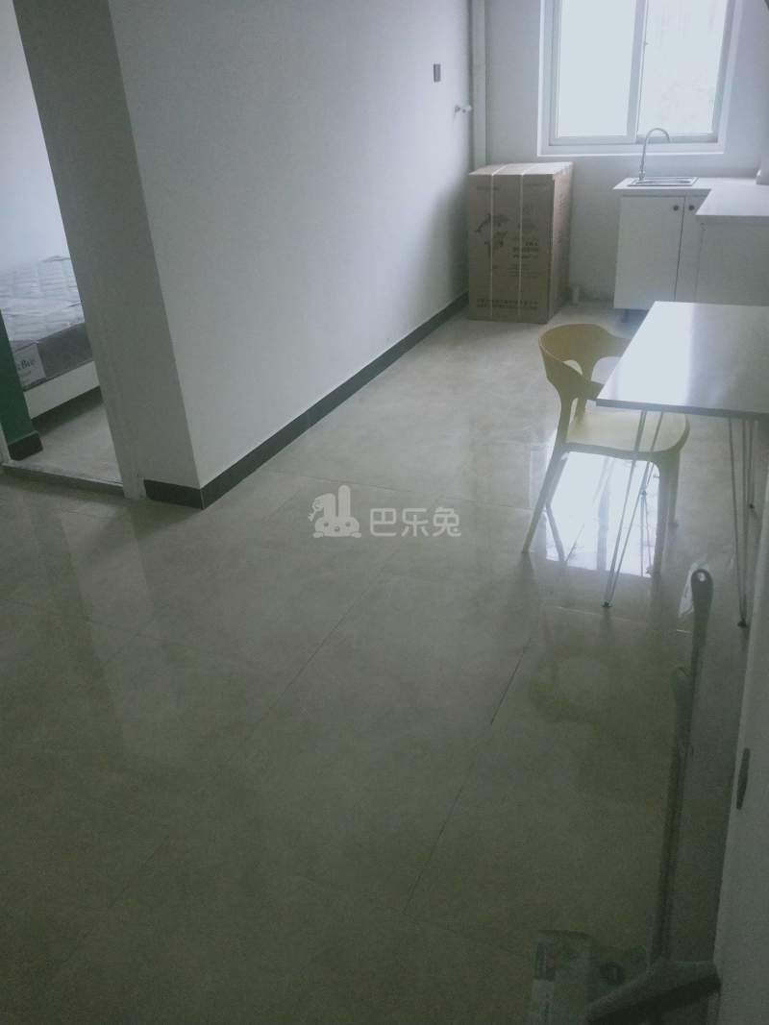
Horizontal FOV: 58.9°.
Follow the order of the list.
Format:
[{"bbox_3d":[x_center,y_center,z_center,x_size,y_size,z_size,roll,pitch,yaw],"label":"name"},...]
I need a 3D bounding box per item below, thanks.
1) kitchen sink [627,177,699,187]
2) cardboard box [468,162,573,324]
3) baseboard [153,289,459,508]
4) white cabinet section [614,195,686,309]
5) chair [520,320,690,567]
[{"bbox_3d":[2.006,-2.289,4.922,0.425,0.185,0.521,10,32,23],"label":"kitchen sink"},{"bbox_3d":[1.082,-2.116,5.338,0.630,1.028,0.808,10,32,23],"label":"cardboard box"},{"bbox_3d":[-0.144,-0.898,4.136,0.296,0.103,3.558,10,31,22],"label":"baseboard"},{"bbox_3d":[1.957,-1.927,4.982,0.418,0.763,0.562,10,32,23],"label":"white cabinet section"},{"bbox_3d":[0.810,-0.238,2.454,0.559,0.778,0.439,10,32,23],"label":"chair"}]

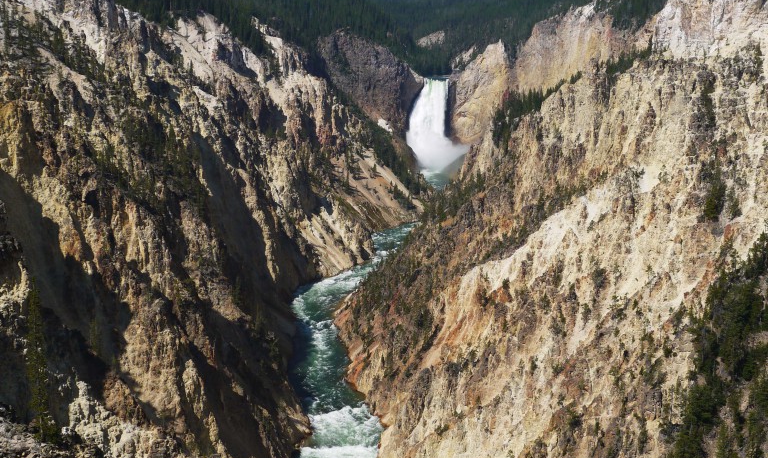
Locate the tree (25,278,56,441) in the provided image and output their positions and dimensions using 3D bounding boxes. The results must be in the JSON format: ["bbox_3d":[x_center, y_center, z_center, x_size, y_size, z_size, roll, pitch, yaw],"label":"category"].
[{"bbox_3d":[-31.120,11.840,106.390,2.300,15.090,2.300,0,12,0],"label":"tree"}]

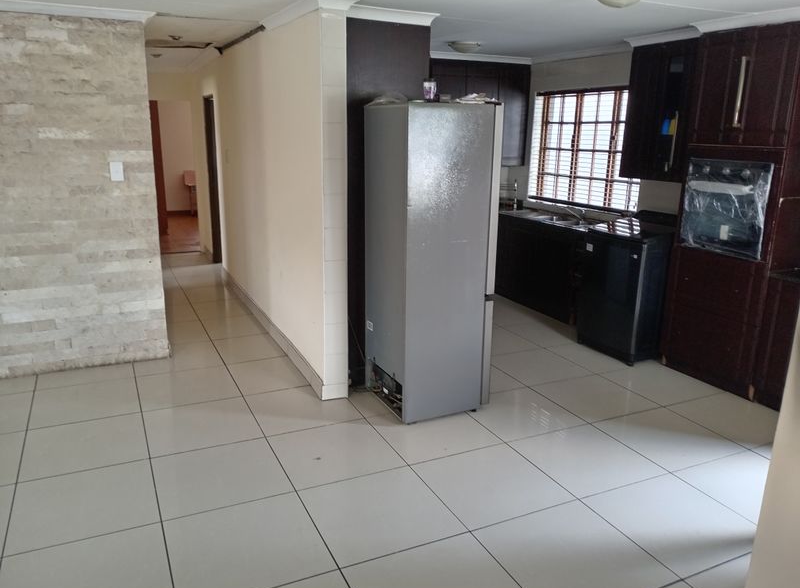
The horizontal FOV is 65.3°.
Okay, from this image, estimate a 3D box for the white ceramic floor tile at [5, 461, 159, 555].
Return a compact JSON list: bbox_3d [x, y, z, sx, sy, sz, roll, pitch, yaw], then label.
[{"bbox_3d":[-1.437,0.953,2.853,0.600,0.010,0.600,-6,16,-25],"label":"white ceramic floor tile"}]

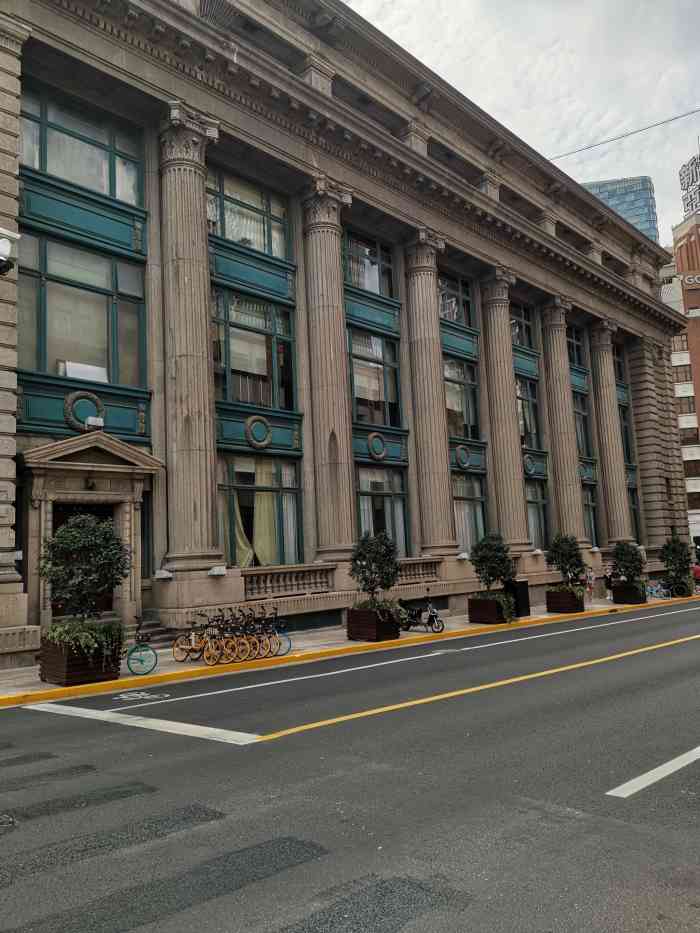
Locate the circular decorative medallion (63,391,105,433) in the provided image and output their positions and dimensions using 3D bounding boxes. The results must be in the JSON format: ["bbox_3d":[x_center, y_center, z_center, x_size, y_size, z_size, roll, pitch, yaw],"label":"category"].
[{"bbox_3d":[-6.981,-1.444,18.458,0.162,1.079,1.090,-9,-10,43],"label":"circular decorative medallion"}]

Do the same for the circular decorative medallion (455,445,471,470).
[{"bbox_3d":[5.091,-0.434,31.206,0.180,1.080,1.080,-10,-10,43],"label":"circular decorative medallion"}]

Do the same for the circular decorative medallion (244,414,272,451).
[{"bbox_3d":[-2.972,-1.100,22.635,0.162,1.079,1.090,-9,-10,43],"label":"circular decorative medallion"}]

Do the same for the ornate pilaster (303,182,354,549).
[{"bbox_3d":[-0.691,-3.357,24.593,1.624,13.253,1.653,-2,-7,0],"label":"ornate pilaster"}]

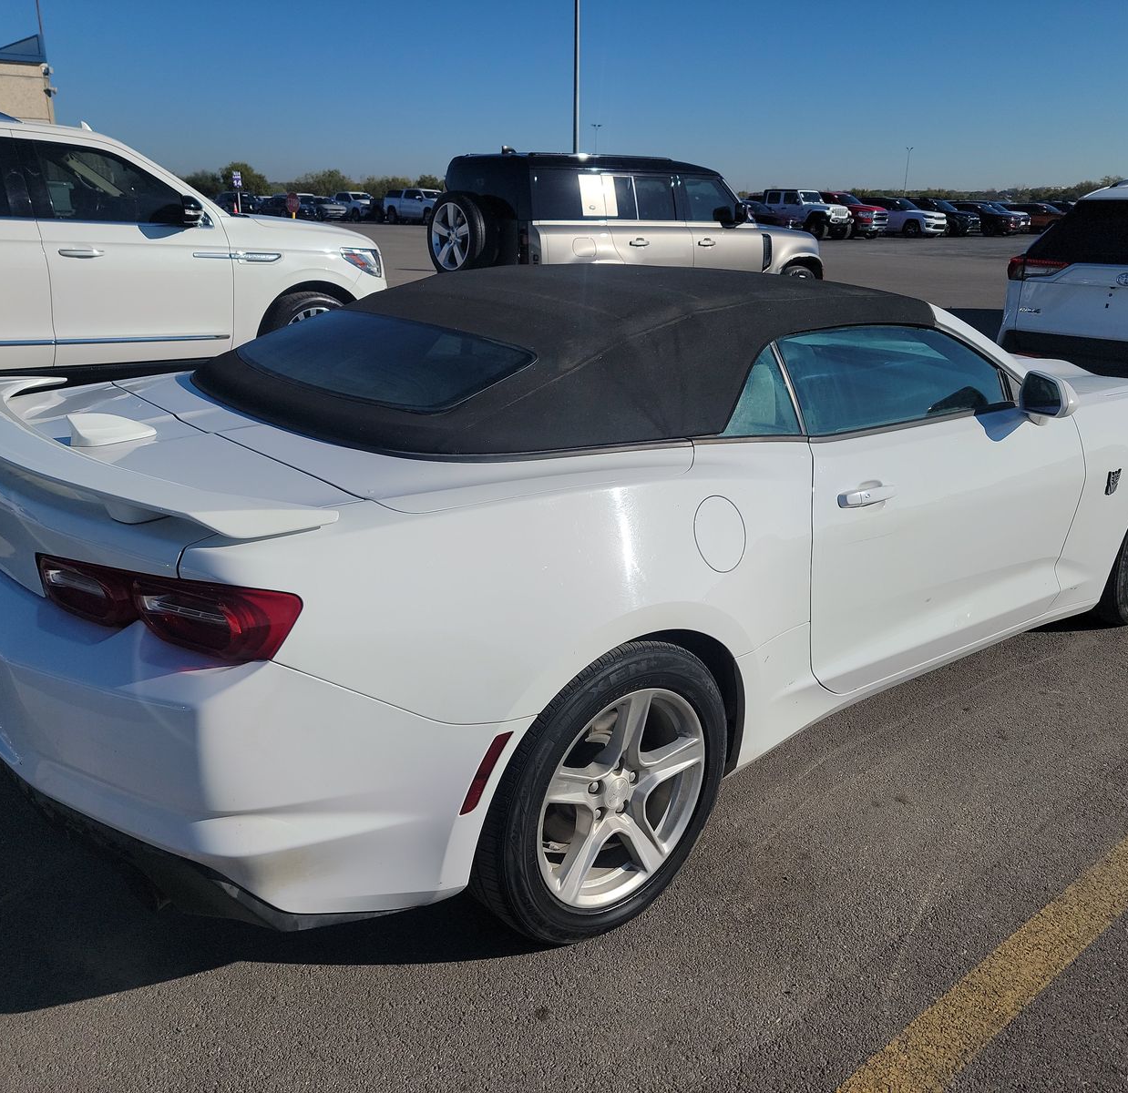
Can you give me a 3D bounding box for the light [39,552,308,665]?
[{"bbox_3d":[-0.667,0.104,1.730,0.540,0.150,0.150,10,21,26],"label":"light"}]

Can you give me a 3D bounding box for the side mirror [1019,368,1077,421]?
[{"bbox_3d":[1.358,-0.420,2.838,0.125,0.145,0.185,-12,23,-32],"label":"side mirror"}]

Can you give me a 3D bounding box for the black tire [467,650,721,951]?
[{"bbox_3d":[0.073,0.523,2.268,0.690,0.690,0.240,-15,24,-37],"label":"black tire"}]

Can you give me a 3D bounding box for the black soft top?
[{"bbox_3d":[0.045,-0.612,2.946,1.880,0.320,1.600,-15,24,-37],"label":"black soft top"}]

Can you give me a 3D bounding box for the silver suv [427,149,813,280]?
[{"bbox_3d":[0.834,-3.352,11.546,5.000,1.967,2.000,-15,24,-37],"label":"silver suv"}]

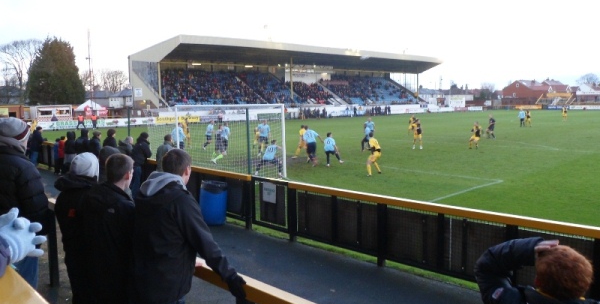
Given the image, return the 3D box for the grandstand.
[{"bbox_3d":[2.887,-12.182,84.436,62.275,10.900,14.000,-7,9,-43],"label":"grandstand"}]

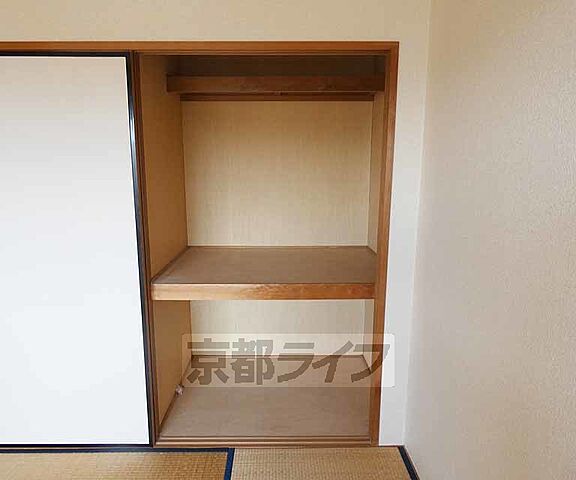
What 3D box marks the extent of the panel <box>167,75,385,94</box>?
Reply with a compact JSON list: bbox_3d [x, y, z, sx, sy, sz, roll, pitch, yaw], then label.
[{"bbox_3d":[-0.064,-0.887,1.988,1.228,0.085,0.050,0,11,0],"label":"panel"}]

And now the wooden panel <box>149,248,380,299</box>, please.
[{"bbox_3d":[-0.046,0.163,1.993,1.178,0.076,0.814,0,11,0],"label":"wooden panel"}]

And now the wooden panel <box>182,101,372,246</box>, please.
[{"bbox_3d":[-0.065,-0.419,2.312,1.228,0.951,0.035,0,11,0],"label":"wooden panel"}]

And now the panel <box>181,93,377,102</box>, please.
[{"bbox_3d":[-0.066,-0.902,2.194,1.228,0.043,0.030,0,11,0],"label":"panel"}]

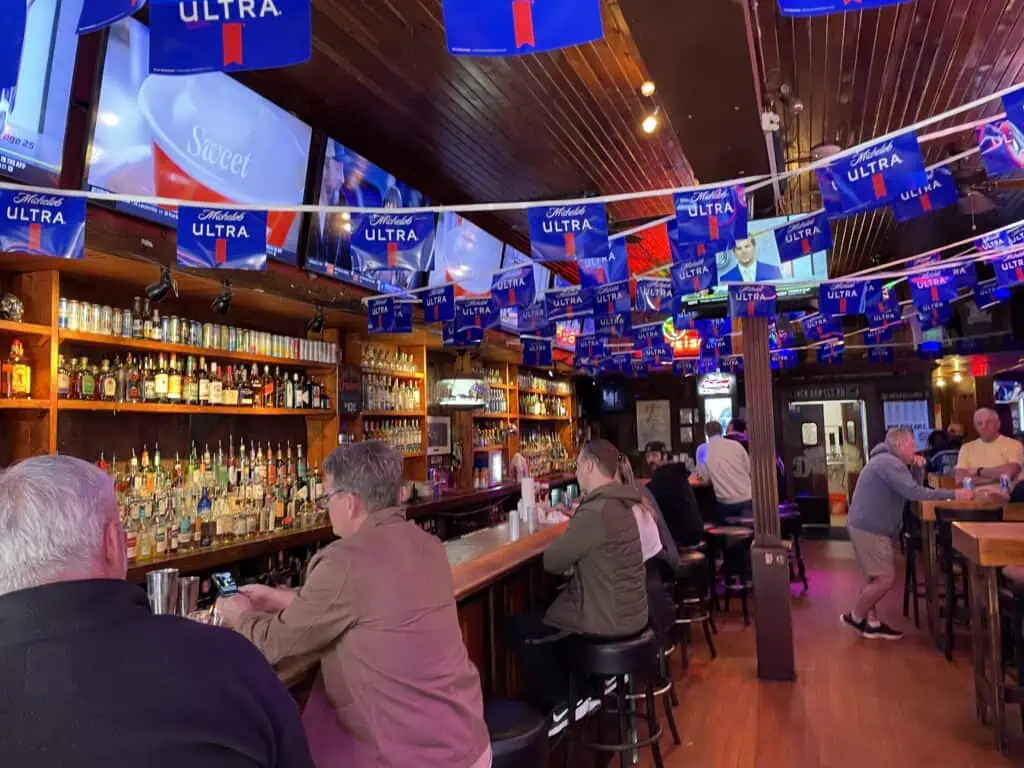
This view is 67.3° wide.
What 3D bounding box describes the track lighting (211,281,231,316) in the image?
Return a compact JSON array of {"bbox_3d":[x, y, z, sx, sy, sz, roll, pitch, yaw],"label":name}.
[{"bbox_3d":[-1.676,-0.499,4.436,0.130,0.190,0.090,-4,-5,30],"label":"track lighting"}]

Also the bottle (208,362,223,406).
[{"bbox_3d":[-1.955,-0.010,5.070,0.080,0.275,0.085,-3,-4,20],"label":"bottle"}]

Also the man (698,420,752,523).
[{"bbox_3d":[2.080,1.078,7.600,0.530,1.420,0.700,-2,-4,5],"label":"man"}]

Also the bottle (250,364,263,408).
[{"bbox_3d":[-1.752,0.015,5.263,0.080,0.306,0.080,-4,-5,21],"label":"bottle"}]

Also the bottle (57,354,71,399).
[{"bbox_3d":[-2.341,-0.037,4.037,0.070,0.232,0.098,-3,-4,20],"label":"bottle"}]

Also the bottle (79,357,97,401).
[{"bbox_3d":[-2.295,-0.030,4.158,0.070,0.232,0.100,-3,-4,20],"label":"bottle"}]

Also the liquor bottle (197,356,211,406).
[{"bbox_3d":[-1.991,-0.019,4.973,0.077,0.305,0.077,-3,-4,20],"label":"liquor bottle"}]

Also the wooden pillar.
[{"bbox_3d":[1.748,0.663,5.307,0.240,2.600,0.240,-4,-5,21],"label":"wooden pillar"}]

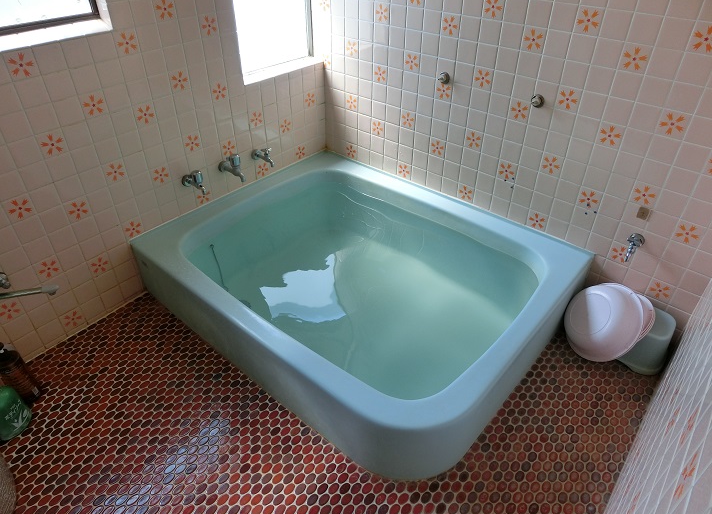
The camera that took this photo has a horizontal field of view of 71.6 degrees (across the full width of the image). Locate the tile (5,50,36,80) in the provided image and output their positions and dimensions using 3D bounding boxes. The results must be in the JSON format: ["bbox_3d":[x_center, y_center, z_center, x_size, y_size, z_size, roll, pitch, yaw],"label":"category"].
[{"bbox_3d":[-0.939,-0.537,1.385,0.010,0.075,0.075,28,45,31],"label":"tile"}]

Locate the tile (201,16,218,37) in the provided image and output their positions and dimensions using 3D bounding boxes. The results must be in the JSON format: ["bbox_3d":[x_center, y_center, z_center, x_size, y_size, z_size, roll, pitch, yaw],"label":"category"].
[{"bbox_3d":[-0.654,-1.028,2.192,0.010,0.094,0.094,28,45,31],"label":"tile"}]

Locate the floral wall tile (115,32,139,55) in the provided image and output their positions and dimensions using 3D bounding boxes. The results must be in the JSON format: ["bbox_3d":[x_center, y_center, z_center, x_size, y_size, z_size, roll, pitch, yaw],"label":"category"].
[{"bbox_3d":[-0.730,-0.682,1.577,0.010,0.075,0.075,28,45,31],"label":"floral wall tile"}]

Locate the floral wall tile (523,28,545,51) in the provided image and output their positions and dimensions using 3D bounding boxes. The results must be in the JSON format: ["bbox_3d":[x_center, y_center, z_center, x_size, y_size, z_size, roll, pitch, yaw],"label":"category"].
[{"bbox_3d":[0.579,-0.706,1.606,0.075,0.075,0.010,28,45,31],"label":"floral wall tile"}]

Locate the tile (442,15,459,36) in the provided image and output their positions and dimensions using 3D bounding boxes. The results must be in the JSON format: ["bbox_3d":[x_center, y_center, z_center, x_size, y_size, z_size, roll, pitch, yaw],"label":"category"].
[{"bbox_3d":[0.421,-1.035,2.203,0.094,0.094,0.010,28,45,31],"label":"tile"}]

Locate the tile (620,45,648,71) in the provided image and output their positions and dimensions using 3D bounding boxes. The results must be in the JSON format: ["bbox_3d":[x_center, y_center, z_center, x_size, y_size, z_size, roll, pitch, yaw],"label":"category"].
[{"bbox_3d":[0.816,-0.578,1.445,0.075,0.075,0.010,28,45,31],"label":"tile"}]

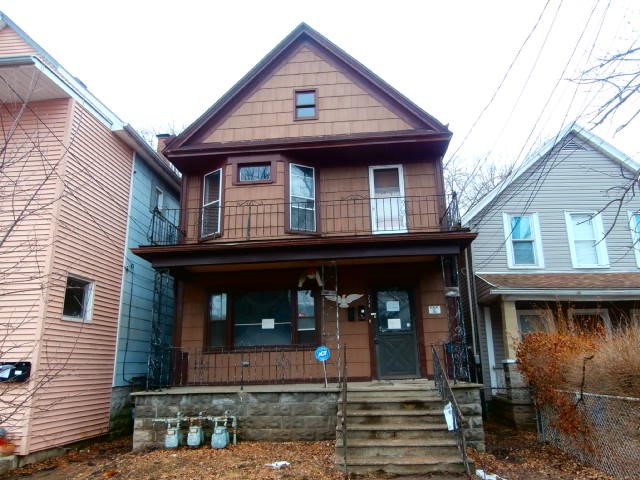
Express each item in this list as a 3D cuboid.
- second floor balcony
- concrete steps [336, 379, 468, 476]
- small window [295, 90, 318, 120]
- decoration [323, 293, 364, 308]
[{"bbox_3d":[-0.295,-0.173,9.715,6.140,0.790,1.830,-3,-15,4],"label":"second floor balcony"},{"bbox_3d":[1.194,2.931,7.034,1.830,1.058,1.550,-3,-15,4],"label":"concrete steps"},{"bbox_3d":[-0.342,-3.349,10.926,0.565,0.878,0.110,-3,-15,4],"label":"small window"},{"bbox_3d":[0.558,1.401,10.218,0.942,0.330,0.070,-3,-15,4],"label":"decoration"}]

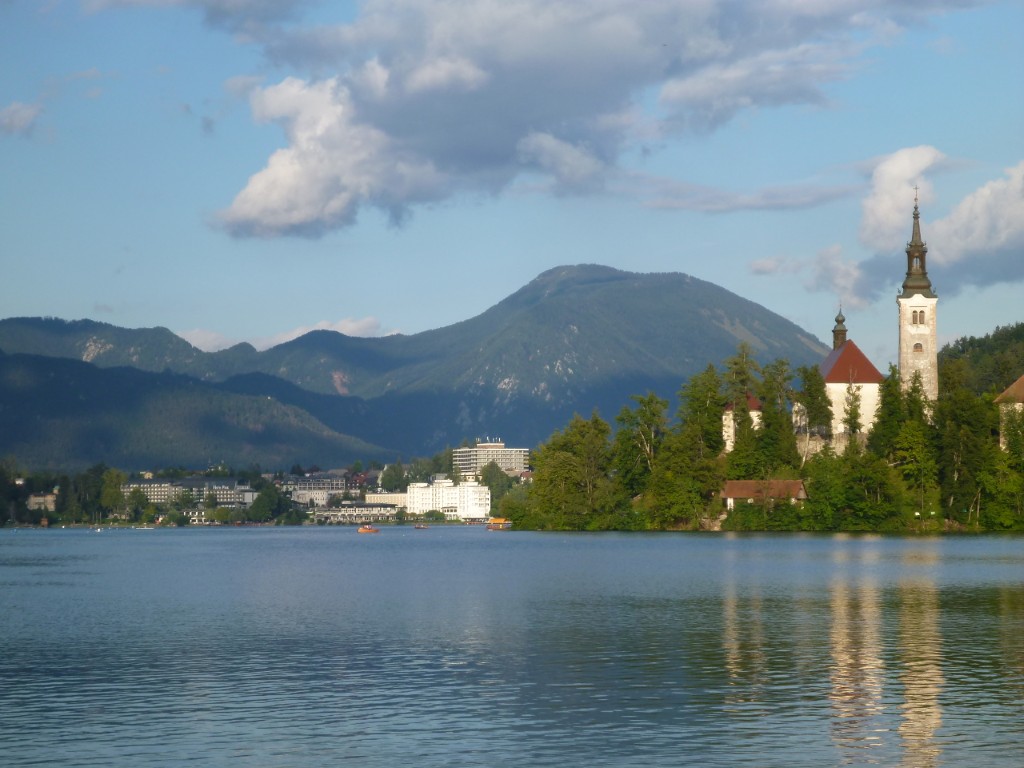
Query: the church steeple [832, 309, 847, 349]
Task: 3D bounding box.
[{"bbox_3d":[72.931,-12.350,678.000,3.230,9.790,3.230,0,-3,3],"label":"church steeple"}]

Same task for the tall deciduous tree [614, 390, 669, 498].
[{"bbox_3d":[27.118,13.401,643.000,11.820,23.210,11.300,0,-3,2],"label":"tall deciduous tree"}]

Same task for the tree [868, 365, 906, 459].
[{"bbox_3d":[78.627,5.968,638.000,7.960,20.100,7.800,0,-3,5],"label":"tree"}]

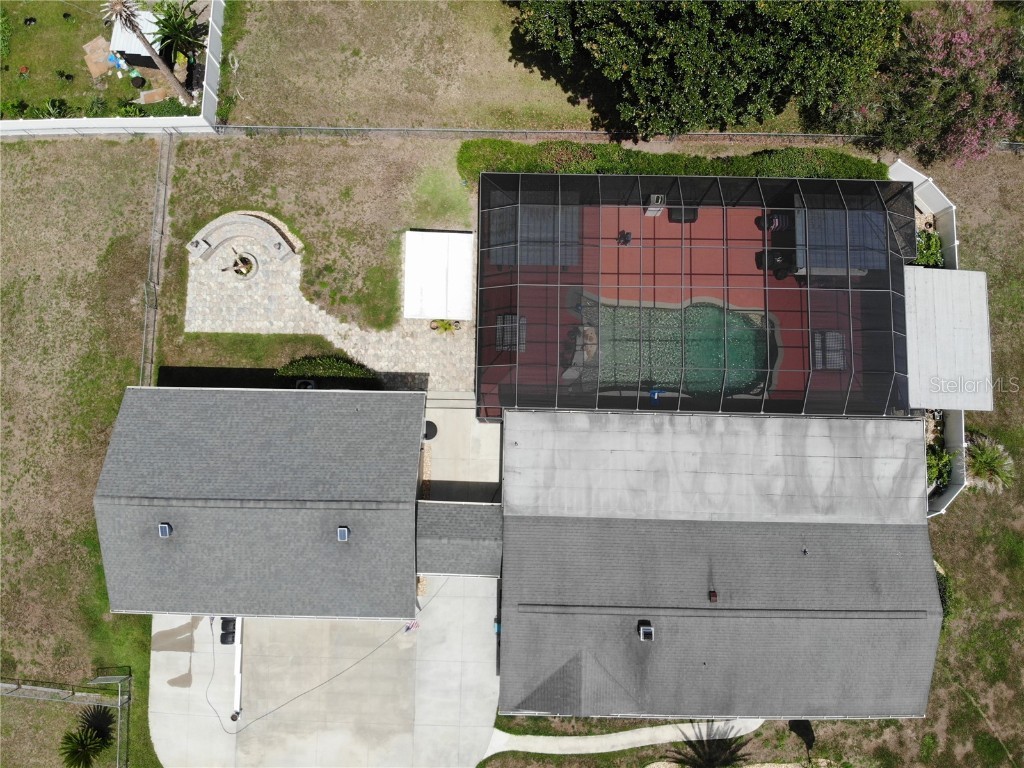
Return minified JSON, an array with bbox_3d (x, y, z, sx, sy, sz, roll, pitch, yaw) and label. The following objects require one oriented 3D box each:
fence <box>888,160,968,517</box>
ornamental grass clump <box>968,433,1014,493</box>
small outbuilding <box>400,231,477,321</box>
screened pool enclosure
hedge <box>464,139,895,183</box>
[{"bbox_3d":[23.150,-2.582,39.481,3.100,1.800,19.800,1,83,1],"label":"fence"},{"bbox_3d":[23.627,4.009,35.434,2.400,1.250,2.500,1,84,-1],"label":"ornamental grass clump"},{"bbox_3d":[-3.981,-5.809,39.863,3.700,2.200,4.800,1,83,1],"label":"small outbuilding"},{"bbox_3d":[9.690,-4.519,38.400,22.900,4.600,12.600,1,83,1],"label":"screened pool enclosure"},{"bbox_3d":[9.202,-12.536,40.891,24.400,1.500,2.600,1,83,1],"label":"hedge"}]

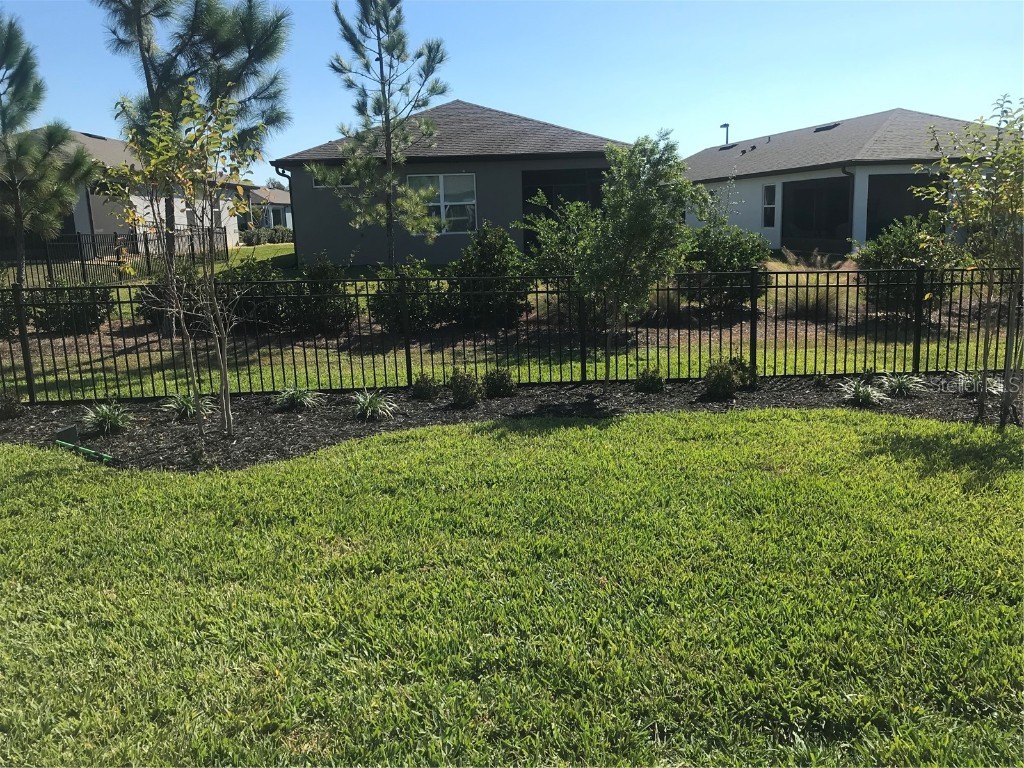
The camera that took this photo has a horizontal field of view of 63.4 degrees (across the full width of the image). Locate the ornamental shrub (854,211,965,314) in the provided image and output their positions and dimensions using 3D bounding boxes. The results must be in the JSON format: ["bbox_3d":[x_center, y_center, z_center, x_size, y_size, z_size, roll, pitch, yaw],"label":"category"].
[{"bbox_3d":[6.182,-1.838,12.857,1.726,1.584,1.600,-3,10,-6],"label":"ornamental shrub"}]

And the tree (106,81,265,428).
[{"bbox_3d":[-2.620,-0.958,6.598,1.240,2.782,1.150,-3,10,-6],"label":"tree"}]

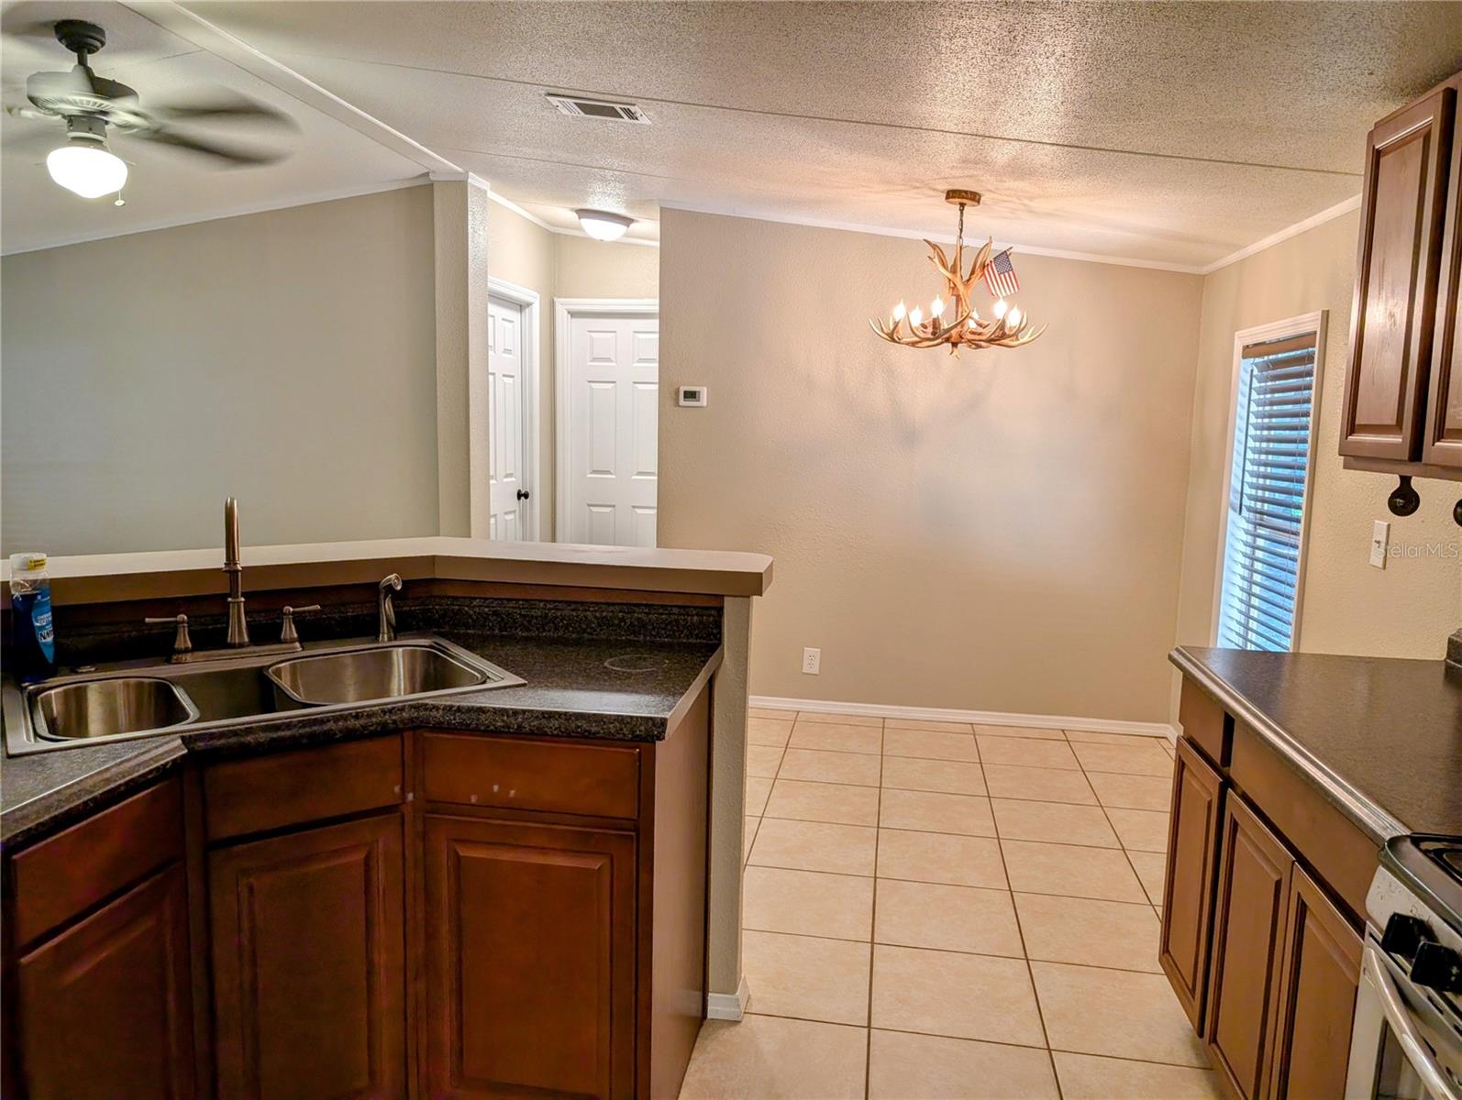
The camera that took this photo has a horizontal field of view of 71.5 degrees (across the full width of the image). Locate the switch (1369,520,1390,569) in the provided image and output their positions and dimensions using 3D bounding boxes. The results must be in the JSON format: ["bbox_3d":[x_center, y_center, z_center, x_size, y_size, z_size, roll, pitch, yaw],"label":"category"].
[{"bbox_3d":[1.746,-0.014,2.734,0.012,0.118,0.072,3,7,9],"label":"switch"}]

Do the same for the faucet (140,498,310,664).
[{"bbox_3d":[-0.981,0.061,2.029,0.335,0.335,0.255,-3,9,-32],"label":"faucet"}]

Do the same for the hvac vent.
[{"bbox_3d":[-0.422,-1.429,3.285,0.302,0.014,0.200,10,8,8],"label":"hvac vent"}]

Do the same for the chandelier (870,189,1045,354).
[{"bbox_3d":[0.847,-1.018,3.775,0.650,0.595,0.650,3,7,9],"label":"chandelier"}]

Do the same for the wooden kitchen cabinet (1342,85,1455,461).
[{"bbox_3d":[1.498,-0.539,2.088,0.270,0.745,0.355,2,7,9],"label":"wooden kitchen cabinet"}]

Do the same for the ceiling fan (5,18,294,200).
[{"bbox_3d":[-1.907,-1.292,2.998,1.240,0.495,1.240,3,7,9],"label":"ceiling fan"}]

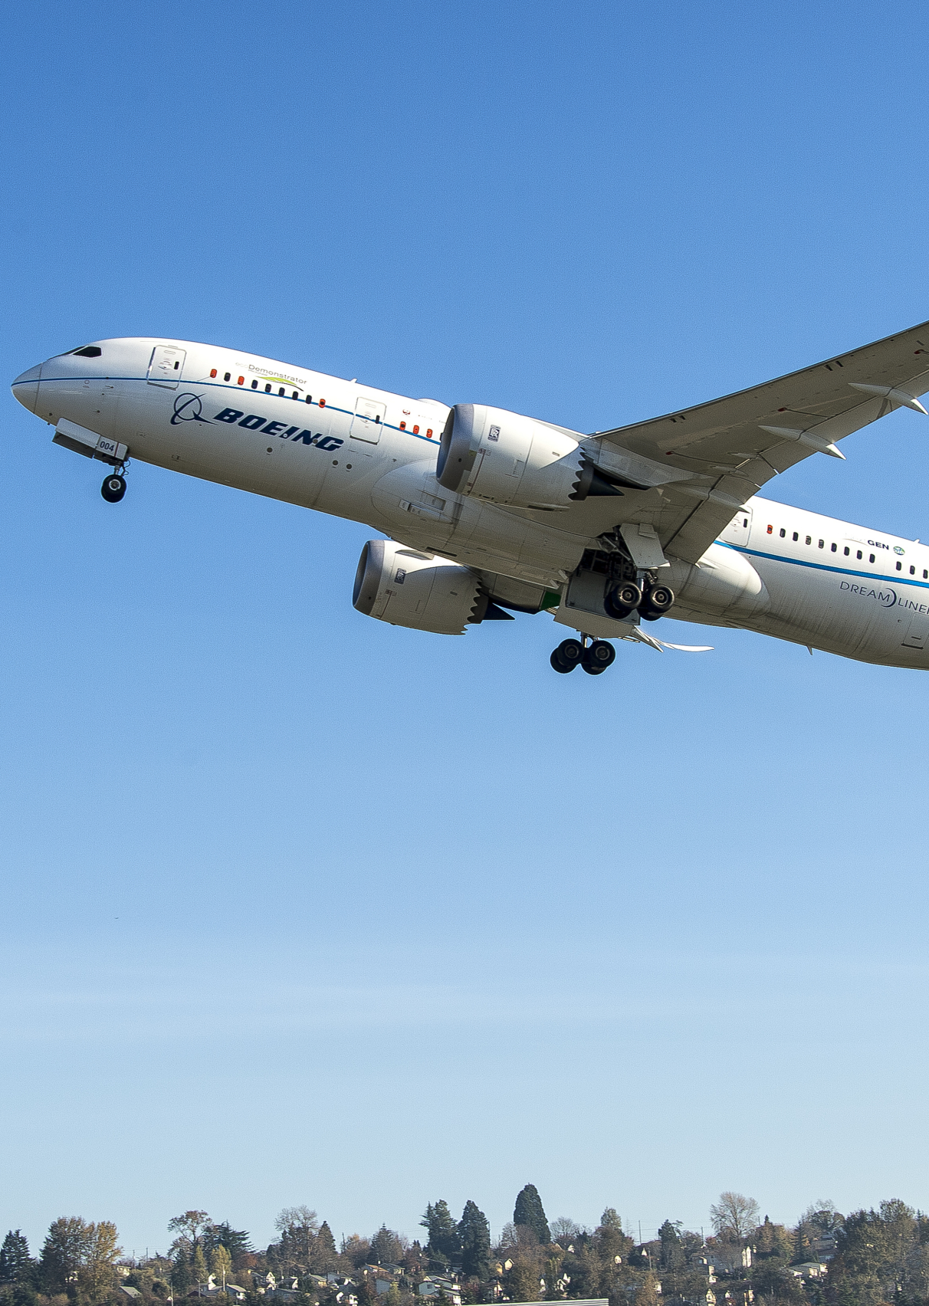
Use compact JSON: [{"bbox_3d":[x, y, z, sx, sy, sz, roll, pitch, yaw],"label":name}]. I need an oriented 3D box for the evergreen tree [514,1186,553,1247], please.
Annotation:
[{"bbox_3d":[27.136,225.667,1126.663,14.700,26.700,14.700,-2,-14,0],"label":"evergreen tree"}]

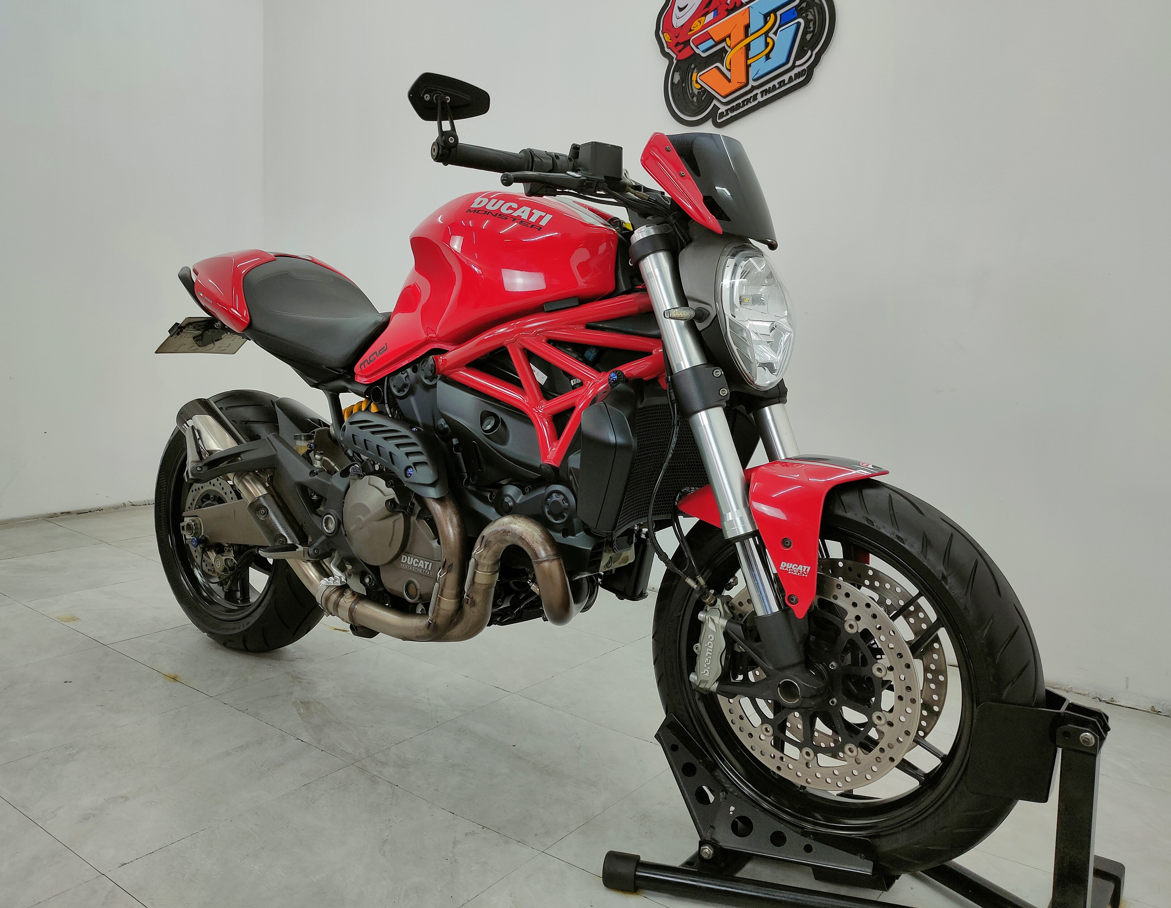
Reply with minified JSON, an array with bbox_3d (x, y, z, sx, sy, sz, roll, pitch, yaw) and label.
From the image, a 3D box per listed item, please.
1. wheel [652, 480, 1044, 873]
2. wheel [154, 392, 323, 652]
[{"bbox_3d":[0.369,0.330,1.688,0.605,0.605,0.120,11,11,36],"label":"wheel"},{"bbox_3d":[-0.788,0.157,2.630,0.630,0.630,0.175,12,12,38],"label":"wheel"}]

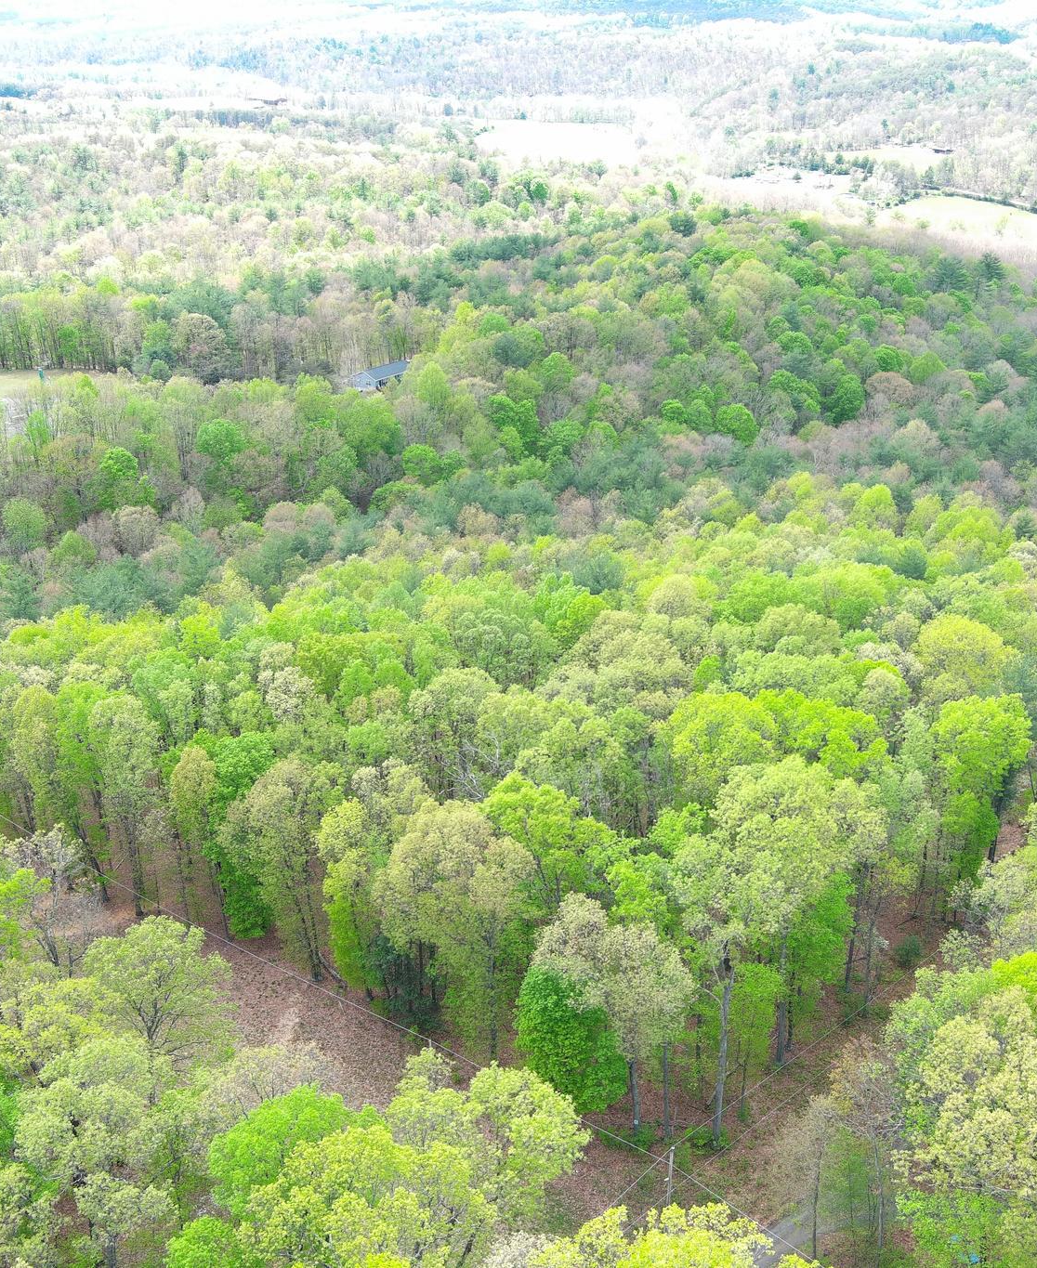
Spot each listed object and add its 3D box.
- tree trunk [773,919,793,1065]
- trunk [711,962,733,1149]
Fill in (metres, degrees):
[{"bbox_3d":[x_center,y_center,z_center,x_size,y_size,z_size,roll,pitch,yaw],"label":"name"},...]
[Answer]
[{"bbox_3d":[16.285,22.048,93.521,0.580,10.850,0.580,0,27,0],"label":"tree trunk"},{"bbox_3d":[11.697,23.859,87.005,0.600,13.420,0.600,0,27,0],"label":"trunk"}]

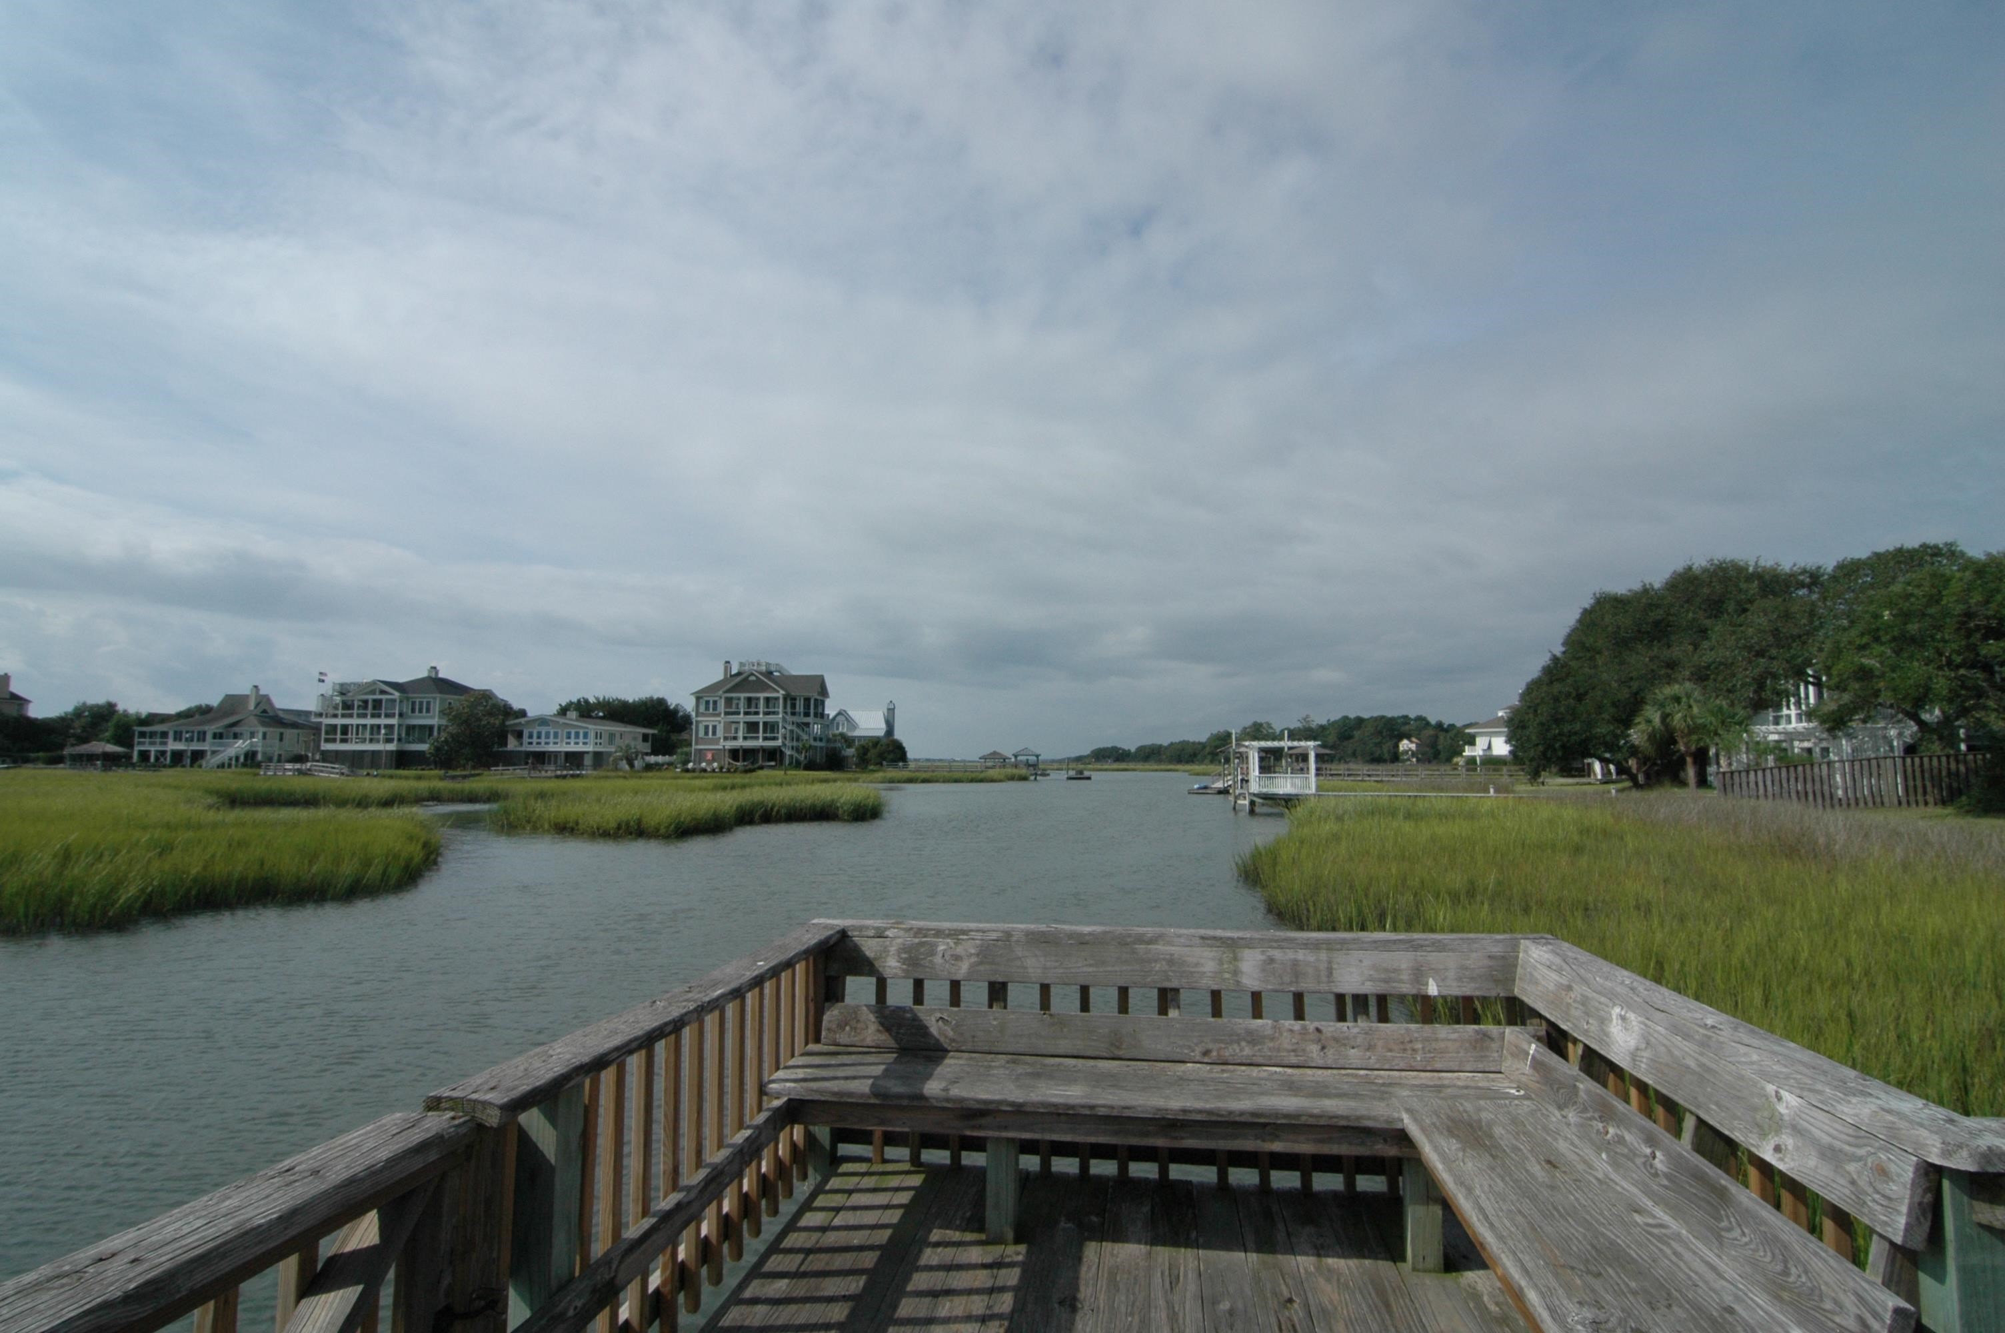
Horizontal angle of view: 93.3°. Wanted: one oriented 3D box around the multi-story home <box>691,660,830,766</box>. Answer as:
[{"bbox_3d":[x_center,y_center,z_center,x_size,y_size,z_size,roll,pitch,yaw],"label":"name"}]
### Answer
[{"bbox_3d":[-31.000,6.488,123.971,14.500,14.000,13.200,-1,-6,6],"label":"multi-story home"}]

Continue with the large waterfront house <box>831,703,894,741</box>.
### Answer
[{"bbox_3d":[-23.700,11.170,154.657,13.000,11.200,11.500,1,-6,-9],"label":"large waterfront house"}]

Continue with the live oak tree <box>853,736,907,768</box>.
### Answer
[{"bbox_3d":[-17.000,12.161,131.442,7.400,4.400,6.500,0,-6,0],"label":"live oak tree"}]

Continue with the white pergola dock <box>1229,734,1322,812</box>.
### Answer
[{"bbox_3d":[14.900,5.730,51.686,4.400,4.400,4.200,-1,-6,6],"label":"white pergola dock"}]

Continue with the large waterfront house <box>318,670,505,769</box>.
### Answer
[{"bbox_3d":[-73.200,6.636,118.428,13.500,12.800,14.200,-1,-6,10],"label":"large waterfront house"}]

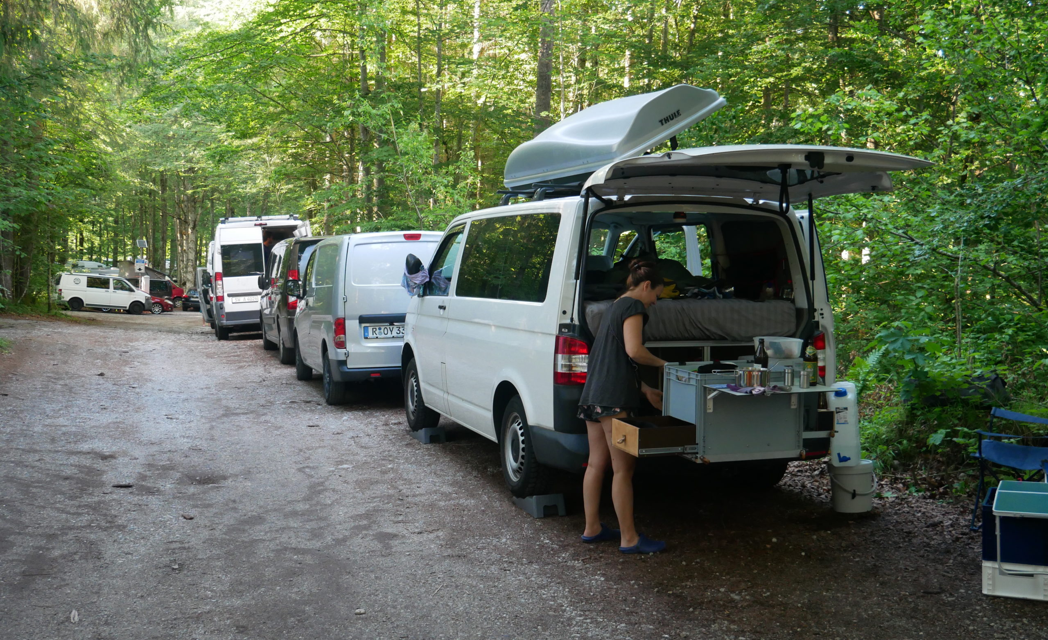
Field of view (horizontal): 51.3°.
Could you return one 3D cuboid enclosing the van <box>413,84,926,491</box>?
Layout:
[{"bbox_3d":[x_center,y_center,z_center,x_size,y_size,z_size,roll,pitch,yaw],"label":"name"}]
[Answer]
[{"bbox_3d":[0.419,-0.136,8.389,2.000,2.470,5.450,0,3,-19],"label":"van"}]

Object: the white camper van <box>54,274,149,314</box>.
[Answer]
[{"bbox_3d":[-22.556,-1.359,58.387,4.890,1.980,1.920,3,1,-29],"label":"white camper van"}]

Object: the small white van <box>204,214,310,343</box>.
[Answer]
[{"bbox_3d":[-6.132,-0.971,25.078,2.100,2.600,5.850,-4,3,-17],"label":"small white van"}]

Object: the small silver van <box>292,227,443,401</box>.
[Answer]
[{"bbox_3d":[-1.799,-0.095,13.423,1.740,1.860,4.420,-2,3,-18],"label":"small silver van"}]

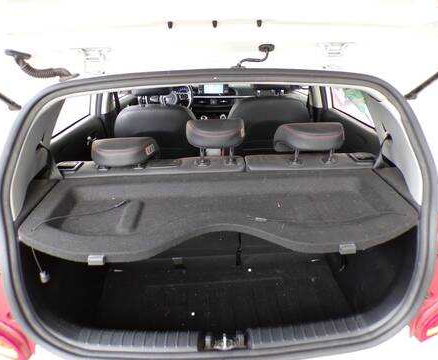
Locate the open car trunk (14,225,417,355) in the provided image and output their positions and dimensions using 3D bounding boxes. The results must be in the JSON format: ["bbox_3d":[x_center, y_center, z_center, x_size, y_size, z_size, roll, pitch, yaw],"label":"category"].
[{"bbox_3d":[0.002,0.295,1.160,1.080,0.480,0.600,-3,25,-2],"label":"open car trunk"}]

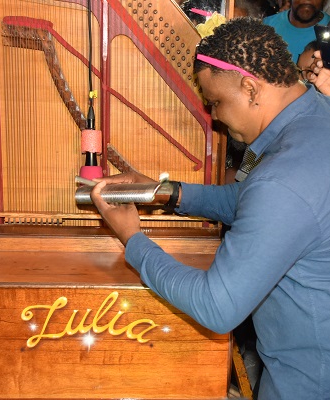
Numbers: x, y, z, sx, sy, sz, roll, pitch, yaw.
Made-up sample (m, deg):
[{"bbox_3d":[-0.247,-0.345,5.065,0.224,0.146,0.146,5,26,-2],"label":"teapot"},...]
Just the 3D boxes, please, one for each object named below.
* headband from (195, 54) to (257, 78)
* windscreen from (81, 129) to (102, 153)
[{"bbox_3d":[0.158,-0.306,1.985,0.145,0.028,0.140,21,16,14],"label":"headband"},{"bbox_3d":[-0.175,-0.141,2.060,0.047,0.055,0.047,1,17,0],"label":"windscreen"}]

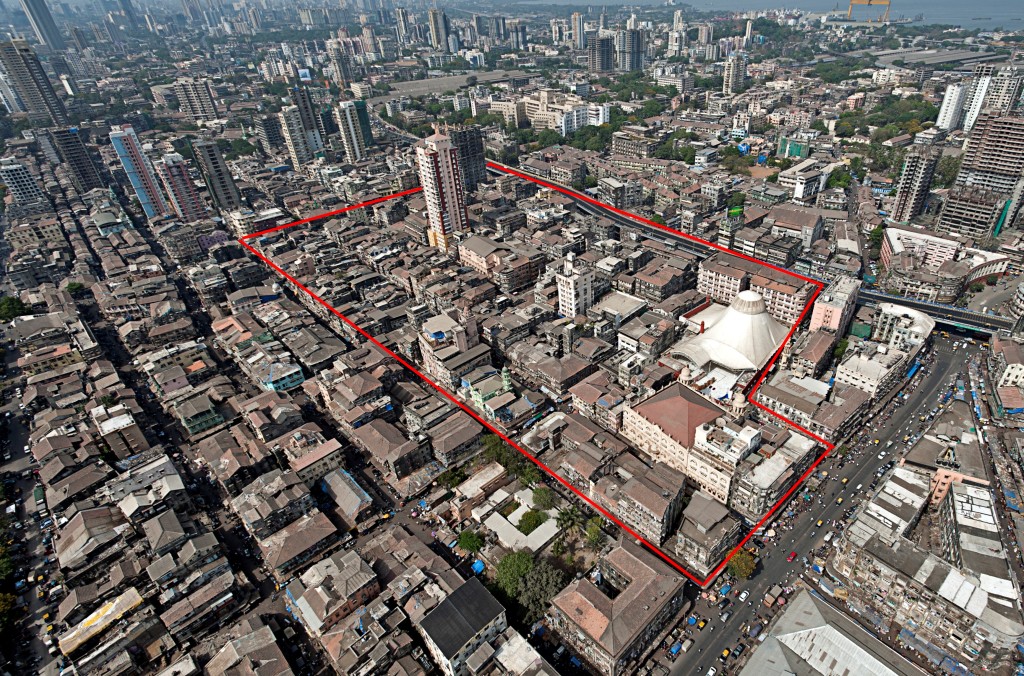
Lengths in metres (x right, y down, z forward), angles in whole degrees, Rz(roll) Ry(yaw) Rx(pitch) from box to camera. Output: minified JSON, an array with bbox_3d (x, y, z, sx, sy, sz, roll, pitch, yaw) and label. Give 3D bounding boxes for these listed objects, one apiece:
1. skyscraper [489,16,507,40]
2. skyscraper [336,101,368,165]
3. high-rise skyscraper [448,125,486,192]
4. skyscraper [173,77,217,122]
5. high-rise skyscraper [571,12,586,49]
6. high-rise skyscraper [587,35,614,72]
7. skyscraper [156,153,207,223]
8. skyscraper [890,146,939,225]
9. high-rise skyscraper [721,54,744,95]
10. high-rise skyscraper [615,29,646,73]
[{"bbox_3d":[-41.050,-894.400,1401.110,36.800,64.200,29.400,-31,45,-33],"label":"skyscraper"},{"bbox_3d":[-154.300,-196.600,463.500,17.000,60.000,16.000,-19,39,-21],"label":"skyscraper"},{"bbox_3d":[-35.960,-139.180,382.530,24.000,52.500,13.600,-20,40,-22],"label":"high-rise skyscraper"},{"bbox_3d":[-393.300,-296.100,601.000,34.000,50.000,17.000,-17,39,-19],"label":"skyscraper"},{"bbox_3d":[160.190,-745.030,1172.600,16.900,76.500,23.100,-31,45,-33],"label":"high-rise skyscraper"},{"bbox_3d":[156.600,-497.100,848.300,30.000,55.000,28.000,-22,41,-25],"label":"high-rise skyscraper"},{"bbox_3d":[-252.860,-115.400,369.200,15.900,48.900,17.100,28,47,35],"label":"skyscraper"},{"bbox_3d":[277.600,-103.100,332.500,18.000,50.000,12.500,-24,41,-27],"label":"skyscraper"},{"bbox_3d":[308.820,-369.060,673.090,26.800,48.900,14.700,-22,40,-24],"label":"high-rise skyscraper"},{"bbox_3d":[208.300,-500.300,840.400,31.000,66.000,30.000,-20,40,-23],"label":"high-rise skyscraper"}]

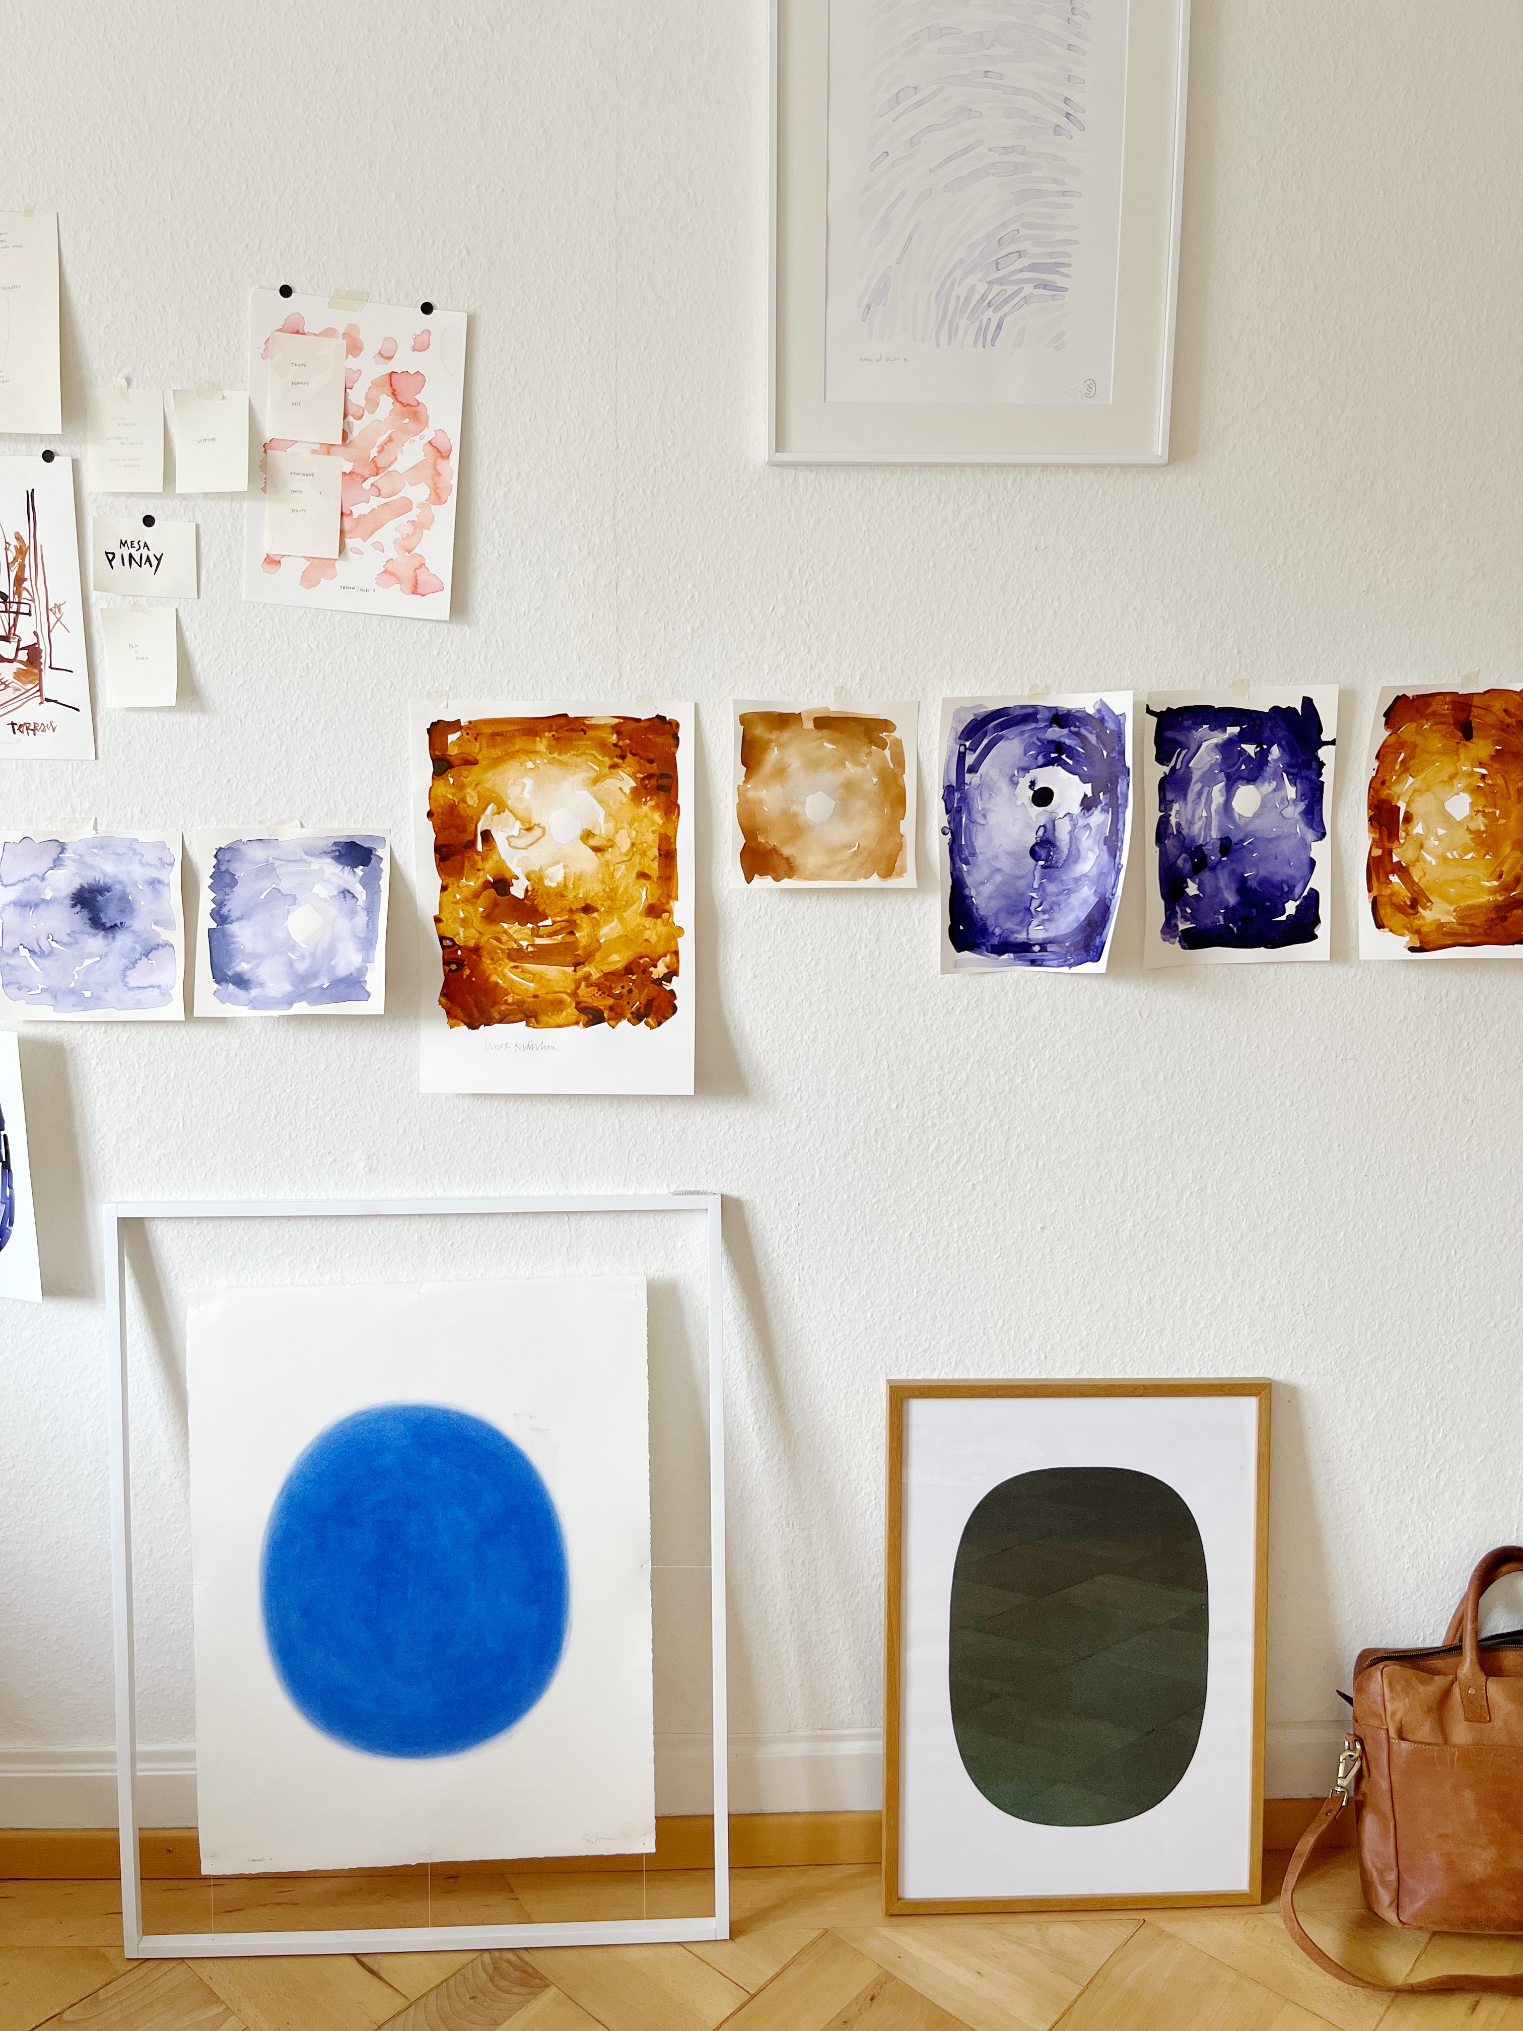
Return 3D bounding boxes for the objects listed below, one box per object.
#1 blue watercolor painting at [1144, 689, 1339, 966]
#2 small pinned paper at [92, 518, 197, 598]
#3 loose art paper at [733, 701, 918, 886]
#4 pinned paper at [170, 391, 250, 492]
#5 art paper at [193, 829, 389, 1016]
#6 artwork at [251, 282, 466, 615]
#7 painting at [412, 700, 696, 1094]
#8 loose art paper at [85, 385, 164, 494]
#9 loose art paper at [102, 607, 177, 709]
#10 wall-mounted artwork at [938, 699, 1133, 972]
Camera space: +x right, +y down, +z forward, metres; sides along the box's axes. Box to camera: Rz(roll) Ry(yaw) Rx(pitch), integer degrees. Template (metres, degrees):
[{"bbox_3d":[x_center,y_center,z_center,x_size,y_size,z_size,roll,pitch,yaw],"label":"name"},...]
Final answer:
[{"bbox_3d":[0.515,-0.202,1.640,0.205,0.295,0.015,-2,10,-2],"label":"blue watercolor painting"},{"bbox_3d":[-0.628,-0.466,1.556,0.104,0.074,0.008,3,9,-3],"label":"small pinned paper"},{"bbox_3d":[0.068,-0.233,1.619,0.197,0.197,0.012,0,10,-2],"label":"loose art paper"},{"bbox_3d":[-0.554,-0.578,1.539,0.075,0.099,0.010,1,9,-2],"label":"pinned paper"},{"bbox_3d":[-0.498,-0.098,1.619,0.200,0.200,0.015,2,9,-2],"label":"art paper"},{"bbox_3d":[-0.413,-0.565,1.546,0.212,0.303,0.012,5,9,-3],"label":"artwork"},{"bbox_3d":[-0.219,-0.120,1.628,0.297,0.418,0.012,0,10,-2],"label":"painting"},{"bbox_3d":[-0.639,-0.577,1.536,0.075,0.099,0.010,1,9,-2],"label":"loose art paper"},{"bbox_3d":[-0.638,-0.368,1.570,0.075,0.099,0.012,0,10,-2],"label":"loose art paper"},{"bbox_3d":[0.290,-0.192,1.630,0.202,0.298,0.020,0,10,-2],"label":"wall-mounted artwork"}]

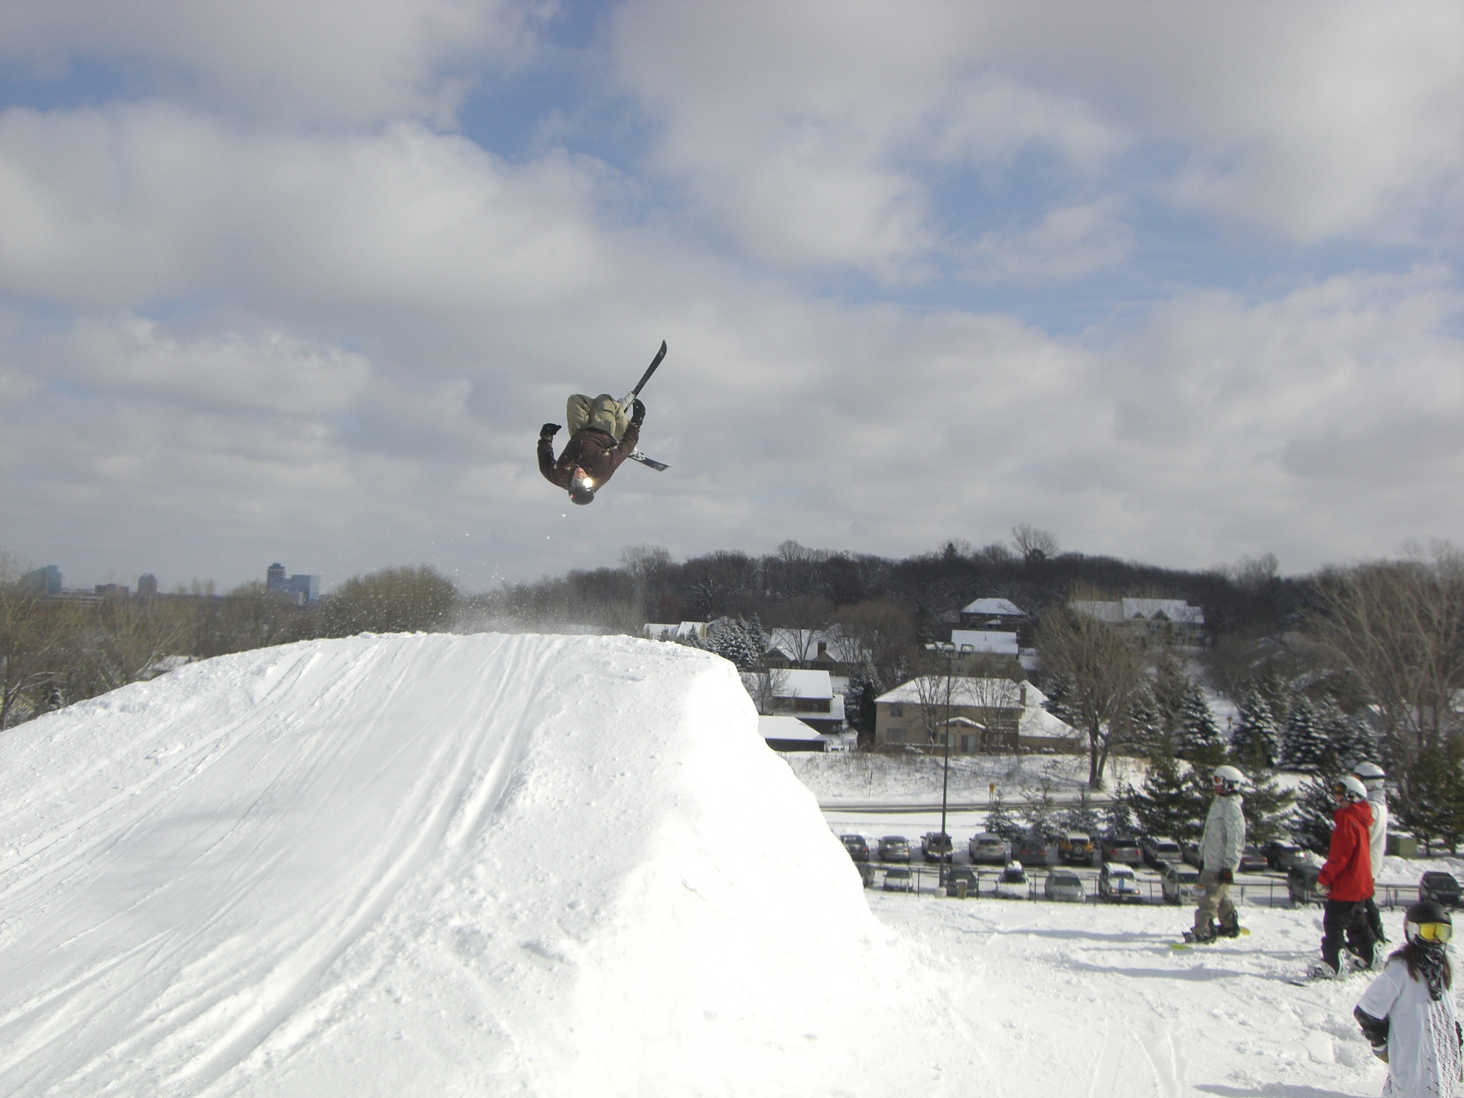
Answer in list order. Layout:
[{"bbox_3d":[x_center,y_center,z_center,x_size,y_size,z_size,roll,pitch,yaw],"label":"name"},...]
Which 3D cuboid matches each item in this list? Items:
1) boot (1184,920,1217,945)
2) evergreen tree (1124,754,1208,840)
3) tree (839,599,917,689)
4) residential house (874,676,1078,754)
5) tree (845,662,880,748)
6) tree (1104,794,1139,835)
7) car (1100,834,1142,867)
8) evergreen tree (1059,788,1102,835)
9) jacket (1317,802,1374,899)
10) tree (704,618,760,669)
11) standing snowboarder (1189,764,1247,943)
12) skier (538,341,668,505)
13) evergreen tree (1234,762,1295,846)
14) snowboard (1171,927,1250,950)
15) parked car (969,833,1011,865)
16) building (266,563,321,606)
[{"bbox_3d":[4.733,3.851,16.200,0.320,0.270,0.130,1,-2,25],"label":"boot"},{"bbox_3d":[29.884,17.301,110.500,5.580,6.060,5.580,2,-2,0],"label":"evergreen tree"},{"bbox_3d":[21.408,14.216,235.000,11.540,13.880,11.540,2,-2,0],"label":"tree"},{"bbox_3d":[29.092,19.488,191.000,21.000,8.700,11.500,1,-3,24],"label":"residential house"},{"bbox_3d":[15.460,18.531,190.000,4.100,10.200,4.100,1,-2,0],"label":"tree"},{"bbox_3d":[26.899,18.407,111.000,2.530,3.550,2.530,2,-2,0],"label":"tree"},{"bbox_3d":[25.898,19.845,107.000,1.870,1.780,4.800,1,-2,4],"label":"car"},{"bbox_3d":[24.788,18.956,114.500,3.100,3.900,3.100,1,-2,0],"label":"evergreen tree"},{"bbox_3d":[5.307,2.607,13.900,0.400,0.850,0.500,0,-2,28],"label":"jacket"},{"bbox_3d":[0.230,12.777,215.000,6.800,7.800,6.500,2,-2,6],"label":"tree"},{"bbox_3d":[4.966,3.111,16.400,0.560,1.780,0.570,2,-2,2],"label":"standing snowboarder"},{"bbox_3d":[-1.213,-1.270,16.000,1.250,1.620,1.200,13,-3,1],"label":"skier"},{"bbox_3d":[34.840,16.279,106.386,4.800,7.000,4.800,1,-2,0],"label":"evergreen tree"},{"bbox_3d":[4.902,3.974,16.400,0.280,0.110,1.460,0,-3,44],"label":"snowboard"},{"bbox_3d":[15.922,18.193,98.902,1.850,1.650,4.700,1,-2,5],"label":"parked car"},{"bbox_3d":[-627.749,53.199,2300.000,75.000,66.000,45.000,3,-2,-11],"label":"building"}]

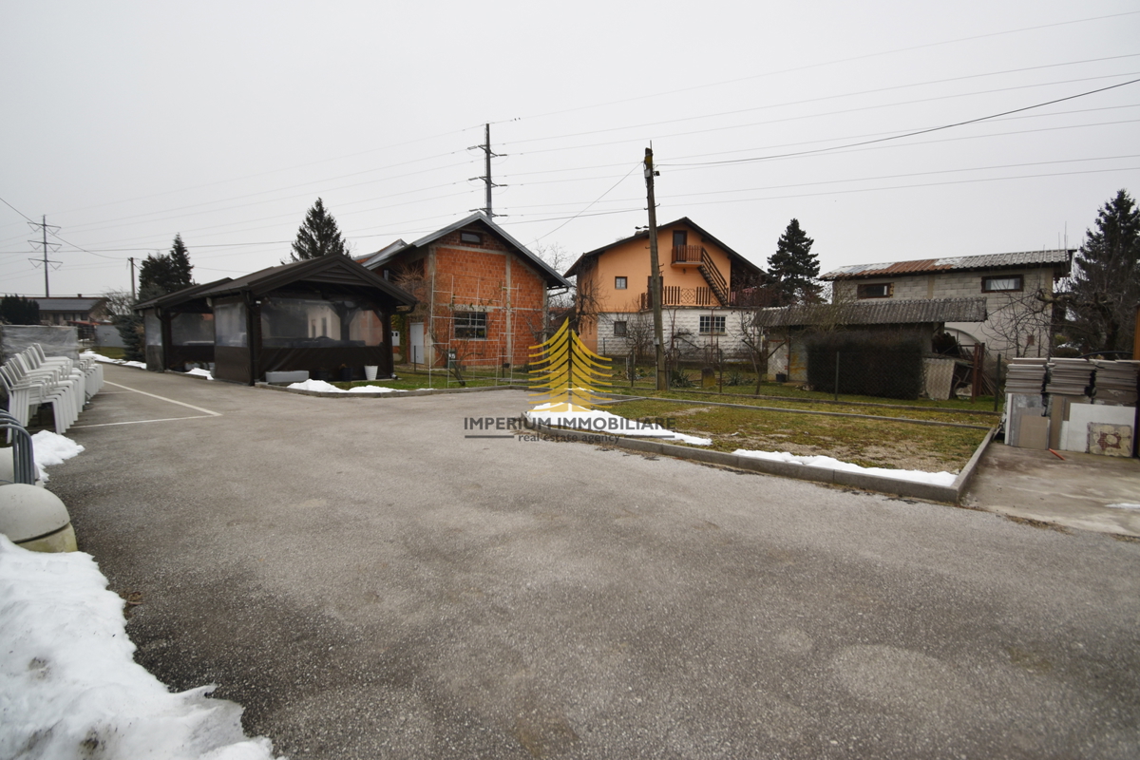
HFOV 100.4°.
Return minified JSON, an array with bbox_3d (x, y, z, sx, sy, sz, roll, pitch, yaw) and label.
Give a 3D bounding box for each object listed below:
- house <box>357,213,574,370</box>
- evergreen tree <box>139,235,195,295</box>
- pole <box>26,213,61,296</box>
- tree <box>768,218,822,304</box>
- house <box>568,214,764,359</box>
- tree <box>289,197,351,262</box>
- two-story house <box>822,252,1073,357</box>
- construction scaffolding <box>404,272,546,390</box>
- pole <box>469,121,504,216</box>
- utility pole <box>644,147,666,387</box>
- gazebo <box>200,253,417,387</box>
[{"bbox_3d":[-7.062,-4.818,29.285,8.850,7.909,11.218,-3,5,-39],"label":"house"},{"bbox_3d":[-27.834,-5.754,33.339,3.400,8.648,3.400,-4,6,-39],"label":"evergreen tree"},{"bbox_3d":[-110.688,-20.912,101.085,1.000,27.662,5.000,2,5,21],"label":"pole"},{"bbox_3d":[15.119,-6.052,32.372,4.100,9.493,4.100,2,5,25],"label":"tree"},{"bbox_3d":[6.021,-5.900,34.751,11.637,9.240,10.906,0,4,-8],"label":"house"},{"bbox_3d":[-22.116,-9.104,42.546,6.000,13.922,6.000,-2,5,-27],"label":"tree"},{"bbox_3d":[15.597,-2.840,20.529,7.710,4.950,6.000,4,6,36],"label":"two-story house"},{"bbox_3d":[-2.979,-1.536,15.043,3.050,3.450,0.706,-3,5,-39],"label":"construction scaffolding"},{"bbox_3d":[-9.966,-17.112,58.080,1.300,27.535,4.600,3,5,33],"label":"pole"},{"bbox_3d":[2.209,-2.823,12.356,0.400,6.233,0.350,-3,5,14],"label":"utility pole"},{"bbox_3d":[-8.968,-2.026,16.182,5.119,3.968,5.056,4,6,38],"label":"gazebo"}]

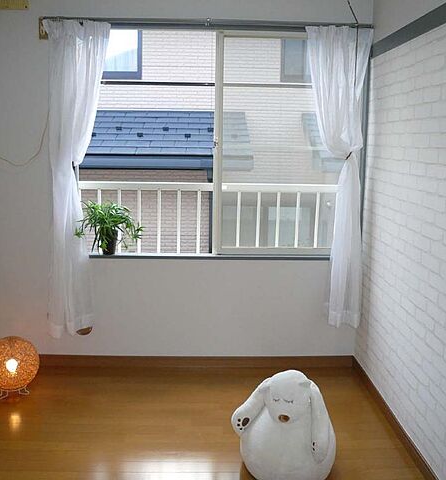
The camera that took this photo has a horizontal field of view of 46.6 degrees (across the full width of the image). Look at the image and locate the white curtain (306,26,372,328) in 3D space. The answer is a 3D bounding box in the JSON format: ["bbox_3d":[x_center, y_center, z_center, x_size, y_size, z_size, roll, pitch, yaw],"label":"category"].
[{"bbox_3d":[0.643,-0.313,2.986,0.395,1.725,0.130,1,11,-2],"label":"white curtain"}]

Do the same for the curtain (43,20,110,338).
[{"bbox_3d":[-0.822,-0.291,2.945,0.387,1.790,0.130,1,11,-2],"label":"curtain"}]

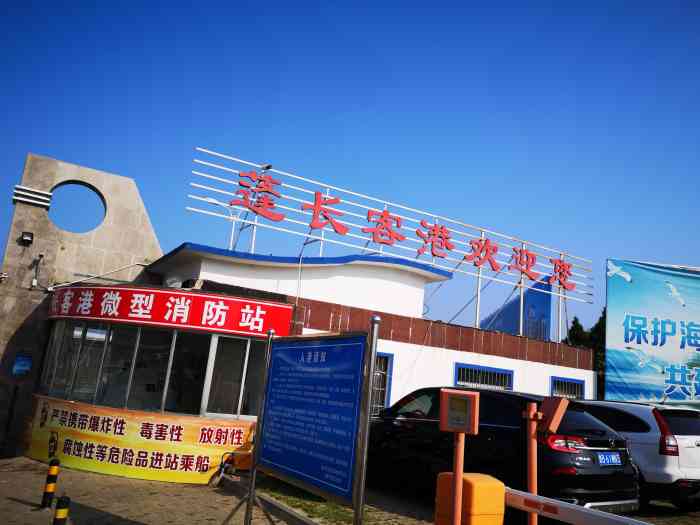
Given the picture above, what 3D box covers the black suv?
[{"bbox_3d":[2.111,2.923,8.825,1.930,1.660,4.820,12,-14,-29],"label":"black suv"}]

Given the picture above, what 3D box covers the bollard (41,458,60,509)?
[{"bbox_3d":[-3.252,2.371,5.900,0.115,0.490,0.115,12,-14,-29],"label":"bollard"}]

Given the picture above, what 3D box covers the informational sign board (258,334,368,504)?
[{"bbox_3d":[-0.364,1.213,4.561,0.060,1.194,1.524,14,-14,-34],"label":"informational sign board"}]

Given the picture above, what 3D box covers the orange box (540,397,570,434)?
[{"bbox_3d":[1.374,1.043,3.750,0.060,0.225,0.225,31,-17,-3],"label":"orange box"}]

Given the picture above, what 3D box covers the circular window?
[{"bbox_3d":[-4.587,-0.903,9.199,0.900,0.900,0.250,12,-14,-29],"label":"circular window"}]

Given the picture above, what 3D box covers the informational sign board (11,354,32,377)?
[{"bbox_3d":[-5.038,1.583,8.391,0.240,0.300,0.040,12,-14,-29],"label":"informational sign board"}]

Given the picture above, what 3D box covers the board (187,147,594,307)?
[{"bbox_3d":[2.057,-0.510,13.408,11.927,1.260,0.300,12,-14,-29],"label":"board"}]

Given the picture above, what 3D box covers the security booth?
[{"bbox_3d":[-2.911,1.843,8.424,3.350,2.620,2.250,11,-13,-24],"label":"security booth"}]

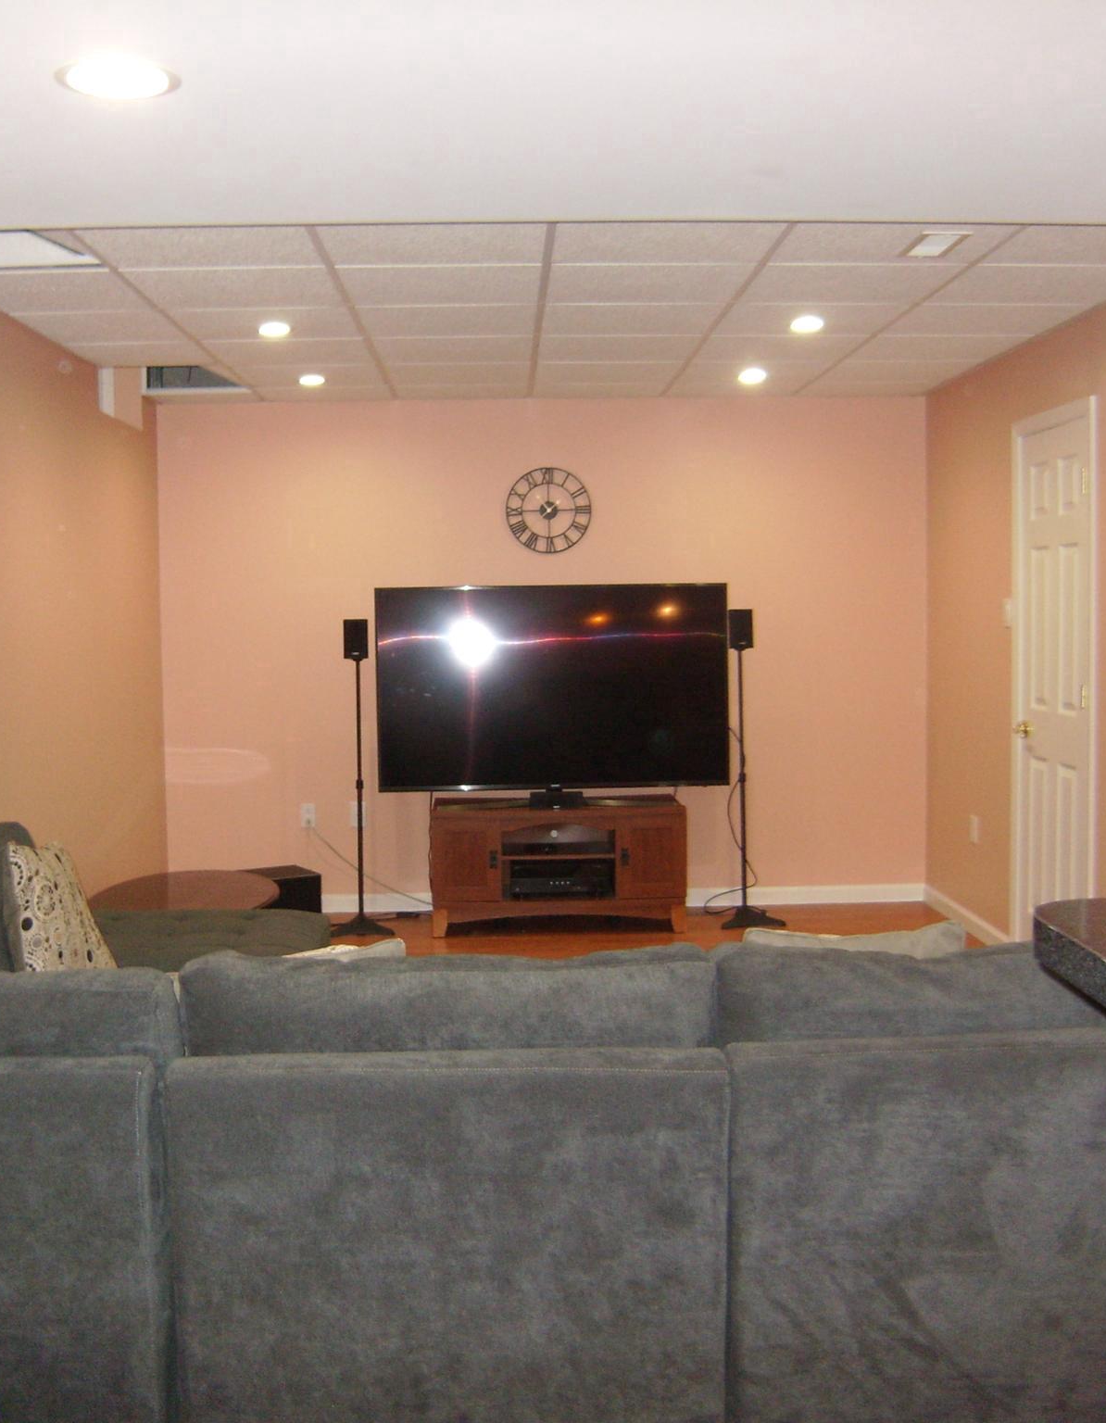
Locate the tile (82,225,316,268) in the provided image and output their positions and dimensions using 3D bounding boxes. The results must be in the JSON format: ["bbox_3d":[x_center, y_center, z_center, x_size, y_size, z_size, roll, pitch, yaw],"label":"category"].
[{"bbox_3d":[-0.911,-1.222,3.979,0.600,0.020,0.600,-1,4,-2],"label":"tile"}]

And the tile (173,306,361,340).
[{"bbox_3d":[-0.950,-1.306,5.168,0.600,0.020,0.598,-1,4,-2],"label":"tile"}]

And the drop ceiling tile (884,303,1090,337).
[{"bbox_3d":[1.449,-1.346,5.234,0.560,0.020,0.600,-1,4,-2],"label":"drop ceiling tile"}]

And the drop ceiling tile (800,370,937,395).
[{"bbox_3d":[1.407,-1.458,6.895,0.585,0.020,0.375,-1,4,-2],"label":"drop ceiling tile"}]

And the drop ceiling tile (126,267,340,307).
[{"bbox_3d":[-0.931,-1.262,4.569,0.600,0.020,0.600,-1,4,-2],"label":"drop ceiling tile"}]

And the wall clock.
[{"bbox_3d":[-0.021,-0.936,7.137,0.400,0.400,0.030,-1,4,-2],"label":"wall clock"}]

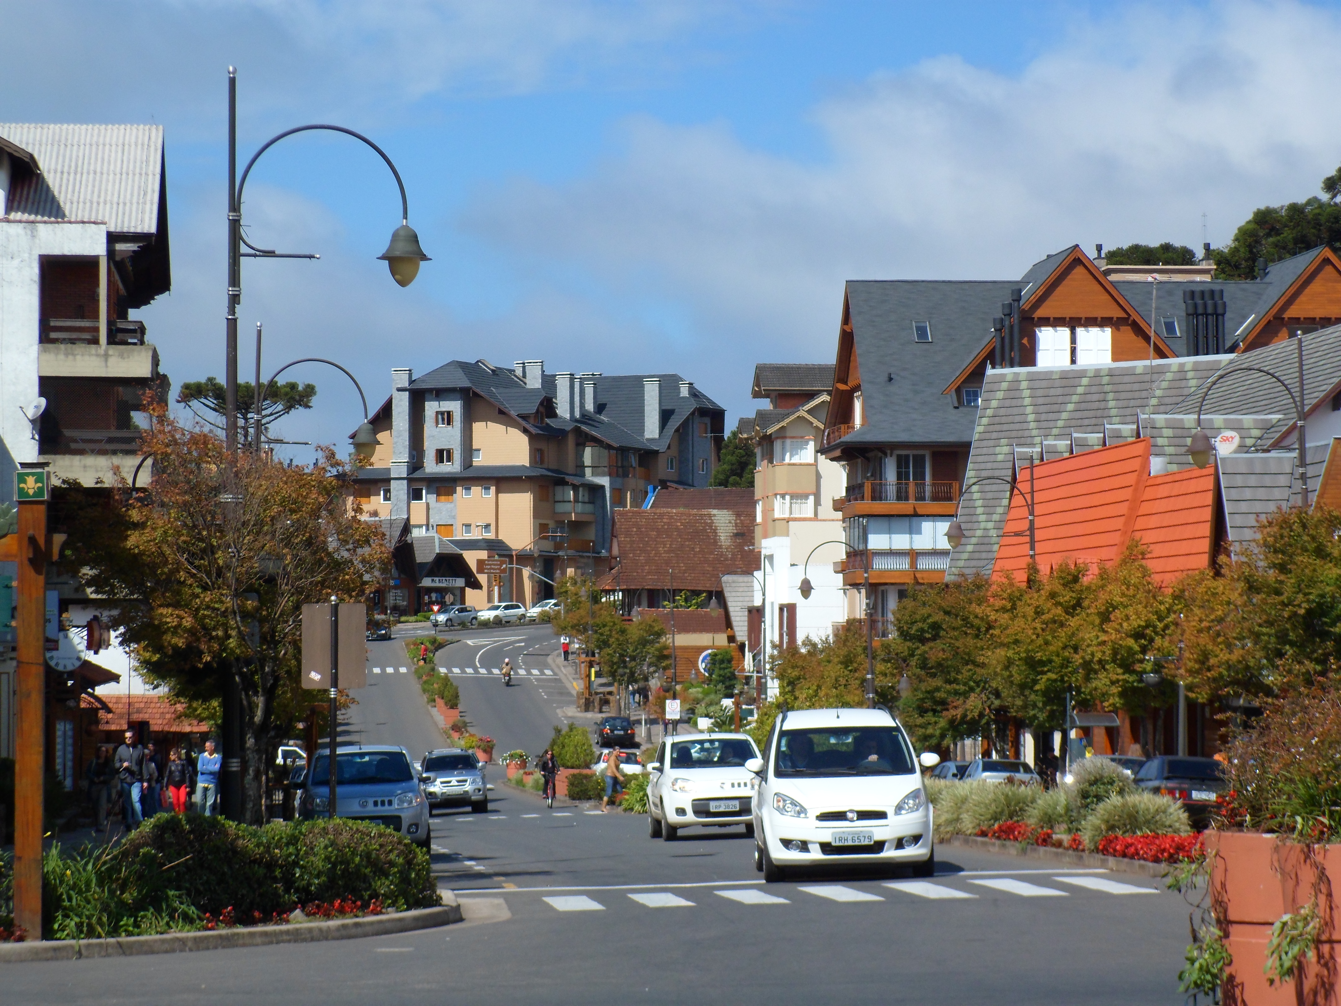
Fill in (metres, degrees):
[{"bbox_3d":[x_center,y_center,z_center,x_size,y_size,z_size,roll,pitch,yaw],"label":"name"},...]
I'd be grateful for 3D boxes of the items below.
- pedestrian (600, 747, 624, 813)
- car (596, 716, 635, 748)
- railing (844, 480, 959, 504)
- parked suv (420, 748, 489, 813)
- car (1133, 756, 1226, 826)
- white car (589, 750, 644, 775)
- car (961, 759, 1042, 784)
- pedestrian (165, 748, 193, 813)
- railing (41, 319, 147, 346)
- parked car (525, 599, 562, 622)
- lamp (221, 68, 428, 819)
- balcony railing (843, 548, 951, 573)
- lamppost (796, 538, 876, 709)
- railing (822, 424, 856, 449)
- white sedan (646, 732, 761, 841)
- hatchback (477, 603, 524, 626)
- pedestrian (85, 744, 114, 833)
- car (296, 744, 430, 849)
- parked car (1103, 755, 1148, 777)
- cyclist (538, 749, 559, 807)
[{"bbox_3d":[-1.500,7.058,103.000,0.600,1.680,0.500,0,-2,0],"label":"pedestrian"},{"bbox_3d":[-2.810,11.790,208.300,1.740,1.470,4.500,0,1,-5],"label":"car"},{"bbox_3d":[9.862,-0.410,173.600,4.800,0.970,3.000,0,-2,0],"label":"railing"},{"bbox_3d":[-5.810,7.350,106.500,1.800,1.770,4.600,-3,-3,-6],"label":"parked suv"},{"bbox_3d":[8.930,5.070,70.000,1.670,1.360,4.260,0,-3,-2],"label":"car"},{"bbox_3d":[-2.160,10.930,166.000,1.700,1.480,3.950,0,-2,-7],"label":"white car"},{"bbox_3d":[7.980,6.860,97.000,1.670,1.430,4.100,0,-2,-2],"label":"car"},{"bbox_3d":[-10.001,5.789,82.000,0.550,1.610,0.360,0,-2,-2],"label":"pedestrian"},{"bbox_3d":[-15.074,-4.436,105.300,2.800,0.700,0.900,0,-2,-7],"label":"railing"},{"bbox_3d":[-8.870,8.130,302.000,4.100,1.550,1.720,1,-3,-42],"label":"parked car"},{"bbox_3d":[-4.450,-0.550,52.200,2.720,10.100,0.700,0,-3,-7],"label":"lamp"},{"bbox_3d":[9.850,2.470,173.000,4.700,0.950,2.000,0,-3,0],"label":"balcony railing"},{"bbox_3d":[4.987,4.861,121.000,2.400,8.400,0.550,0,-2,-3],"label":"lamppost"},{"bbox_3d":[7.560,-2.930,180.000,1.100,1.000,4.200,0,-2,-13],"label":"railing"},{"bbox_3d":[0.604,3.960,56.300,1.680,1.490,3.770,0,-3,-5],"label":"white sedan"},{"bbox_3d":[-12.057,7.923,288.000,1.680,1.480,3.950,-2,-3,44],"label":"hatchback"},{"bbox_3d":[-10.120,5.070,71.500,0.520,1.550,0.400,0,-3,-3],"label":"pedestrian"},{"bbox_3d":[-4.000,3.910,52.700,1.640,1.490,3.770,0,-3,-5],"label":"car"},{"bbox_3d":[8.630,5.730,80.000,1.680,1.470,4.000,0,-2,-2],"label":"parked car"},{"bbox_3d":[-3.230,7.330,107.300,0.530,1.600,1.720,0,-3,-5],"label":"cyclist"}]

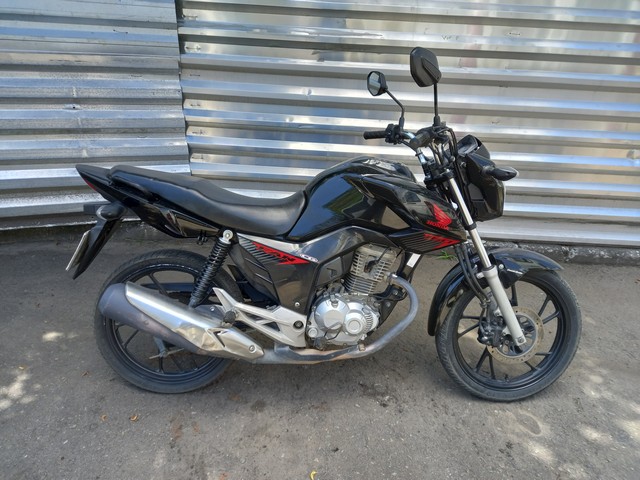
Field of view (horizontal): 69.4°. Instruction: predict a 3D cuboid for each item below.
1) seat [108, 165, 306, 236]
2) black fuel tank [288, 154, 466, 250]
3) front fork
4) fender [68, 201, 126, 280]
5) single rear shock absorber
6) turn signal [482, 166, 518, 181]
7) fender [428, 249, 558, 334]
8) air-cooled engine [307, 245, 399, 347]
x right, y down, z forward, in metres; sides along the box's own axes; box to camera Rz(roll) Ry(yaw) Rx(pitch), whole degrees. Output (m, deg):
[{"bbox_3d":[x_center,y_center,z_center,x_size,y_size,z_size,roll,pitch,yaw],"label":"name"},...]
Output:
[{"bbox_3d":[-0.394,-0.141,1.685,0.703,0.218,0.262,2,15,-2],"label":"seat"},{"bbox_3d":[0.203,-0.142,1.698,0.616,0.315,0.349,2,15,-2],"label":"black fuel tank"},{"bbox_3d":[0.625,0.078,1.770,0.087,0.705,0.228,-26,14,-1],"label":"front fork"},{"bbox_3d":[-0.812,0.009,1.714,0.228,0.301,0.184,2,15,-2],"label":"fender"},{"bbox_3d":[-0.388,0.134,1.617,0.058,0.360,0.058,27,12,-8],"label":"single rear shock absorber"},{"bbox_3d":[0.605,-0.215,1.546,0.080,0.050,0.112,0,12,-7],"label":"turn signal"},{"bbox_3d":[0.694,0.206,1.806,0.529,0.349,0.126,0,12,-7],"label":"fender"},{"bbox_3d":[0.120,0.195,1.777,0.349,0.383,0.305,2,15,-2],"label":"air-cooled engine"}]

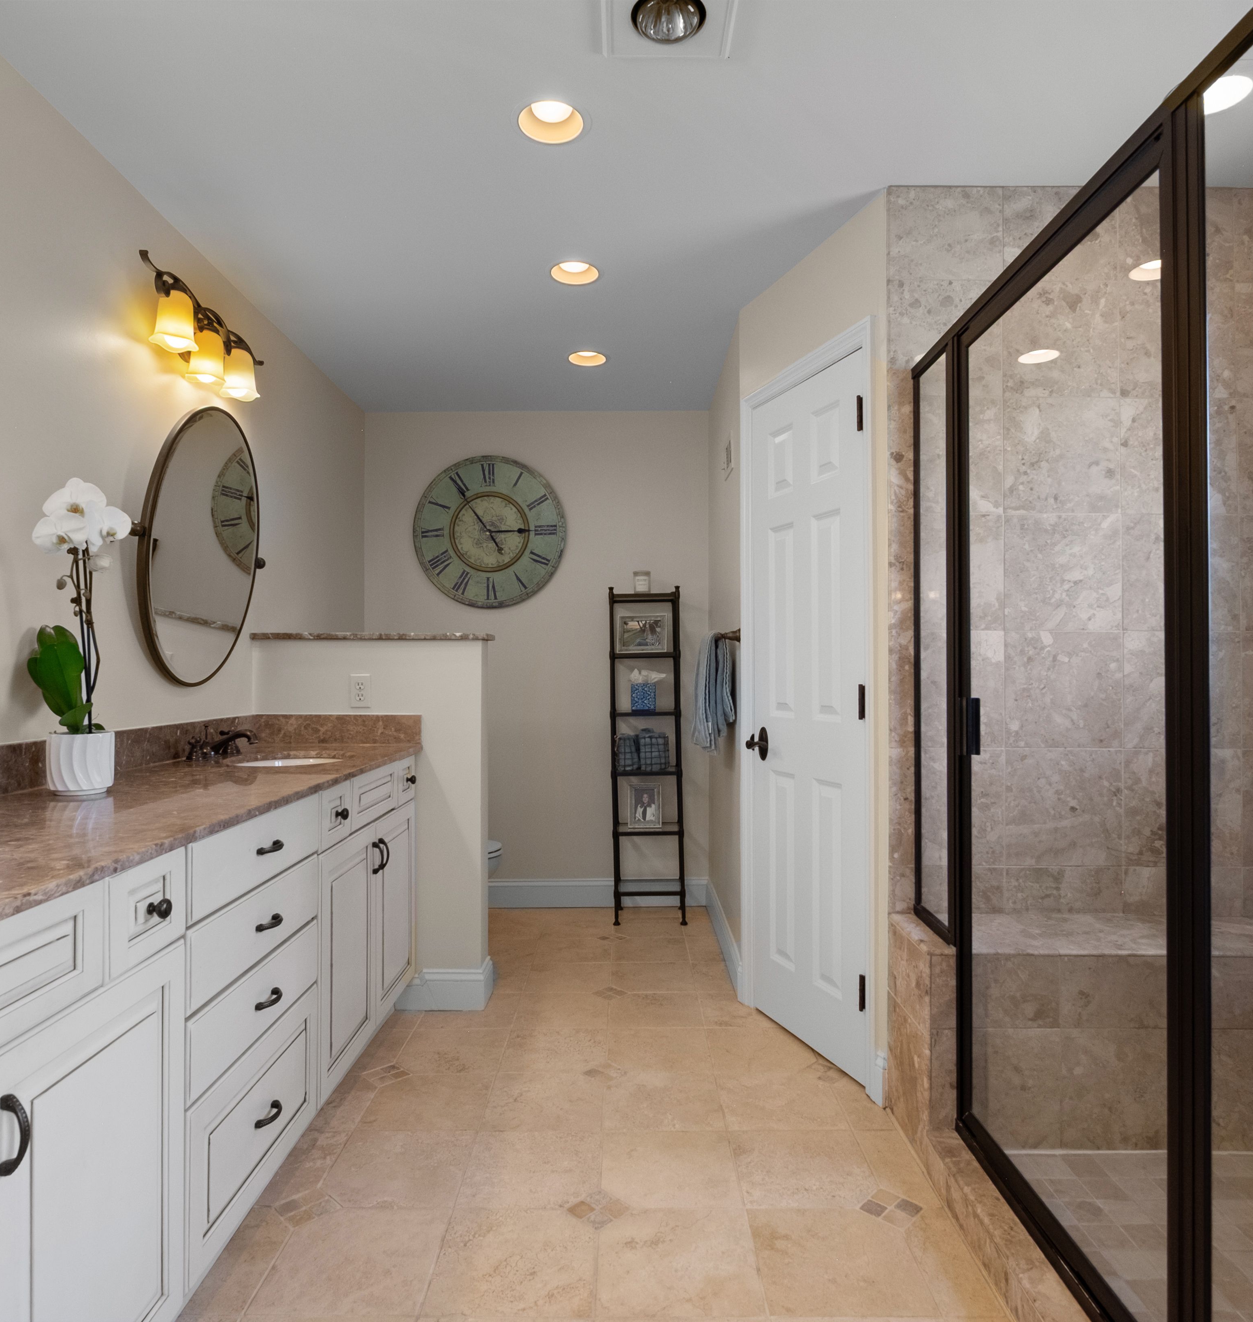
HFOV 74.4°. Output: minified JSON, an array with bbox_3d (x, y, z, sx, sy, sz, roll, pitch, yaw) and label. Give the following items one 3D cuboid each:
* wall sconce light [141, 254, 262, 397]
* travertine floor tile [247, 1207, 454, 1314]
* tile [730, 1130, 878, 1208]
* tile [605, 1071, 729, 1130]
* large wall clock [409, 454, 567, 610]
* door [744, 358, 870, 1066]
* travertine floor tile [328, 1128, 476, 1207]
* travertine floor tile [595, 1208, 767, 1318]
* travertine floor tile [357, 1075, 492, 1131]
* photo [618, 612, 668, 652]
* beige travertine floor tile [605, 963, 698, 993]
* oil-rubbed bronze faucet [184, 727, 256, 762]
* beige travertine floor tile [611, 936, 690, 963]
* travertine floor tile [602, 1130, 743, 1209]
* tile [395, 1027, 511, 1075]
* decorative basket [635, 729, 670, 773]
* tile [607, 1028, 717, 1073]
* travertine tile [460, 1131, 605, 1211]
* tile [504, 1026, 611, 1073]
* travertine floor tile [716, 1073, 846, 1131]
[{"bbox_3d":[-1.187,-0.886,2.340,0.165,0.225,0.655,0,0,0],"label":"wall sconce light"},{"bbox_3d":[-0.532,1.183,1.626,0.310,0.011,0.298,0,-1,0],"label":"travertine floor tile"},{"bbox_3d":[0.417,1.200,1.950,0.309,0.012,0.301,0,0,0],"label":"tile"},{"bbox_3d":[0.097,1.190,2.224,0.310,0.011,0.298,0,-1,0],"label":"tile"},{"bbox_3d":[-0.673,-0.636,4.077,0.755,0.755,0.040,0,-1,0],"label":"large wall clock"},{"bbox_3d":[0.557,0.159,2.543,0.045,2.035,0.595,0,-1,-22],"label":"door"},{"bbox_3d":[-0.530,1.188,1.929,0.310,0.011,0.293,0,-1,0],"label":"travertine floor tile"},{"bbox_3d":[0.097,1.183,1.626,0.310,0.011,0.298,0,-1,0],"label":"travertine floor tile"},{"bbox_3d":[-0.530,1.191,2.225,0.310,0.011,0.293,0,-1,0],"label":"travertine floor tile"},{"bbox_3d":[0.077,-0.125,3.850,0.232,0.182,0.030,0,-7,0],"label":"photo"},{"bbox_3d":[0.103,1.209,3.137,0.315,0.012,0.295,0,0,0],"label":"beige travertine floor tile"},{"bbox_3d":[-1.168,0.236,2.430,0.155,0.097,0.250,0,0,0],"label":"oil-rubbed bronze faucet"},{"bbox_3d":[0.104,1.211,3.435,0.315,0.012,0.295,0,0,0],"label":"beige travertine floor tile"},{"bbox_3d":[0.100,1.200,1.950,0.309,0.012,0.301,0,0,0],"label":"travertine floor tile"},{"bbox_3d":[-0.533,1.206,2.543,0.315,0.012,0.295,0,0,0],"label":"tile"},{"bbox_3d":[0.122,0.420,3.840,0.145,0.200,0.160,0,0,0],"label":"decorative basket"},{"bbox_3d":[0.097,1.193,2.523,0.310,0.011,0.298,0,-1,0],"label":"tile"},{"bbox_3d":[-0.218,1.186,1.925,0.310,0.011,0.298,0,-1,0],"label":"travertine tile"},{"bbox_3d":[-0.217,1.206,2.550,0.309,0.012,0.301,0,0,0],"label":"tile"},{"bbox_3d":[0.417,1.203,2.250,0.309,0.012,0.301,0,0,0],"label":"travertine floor tile"}]

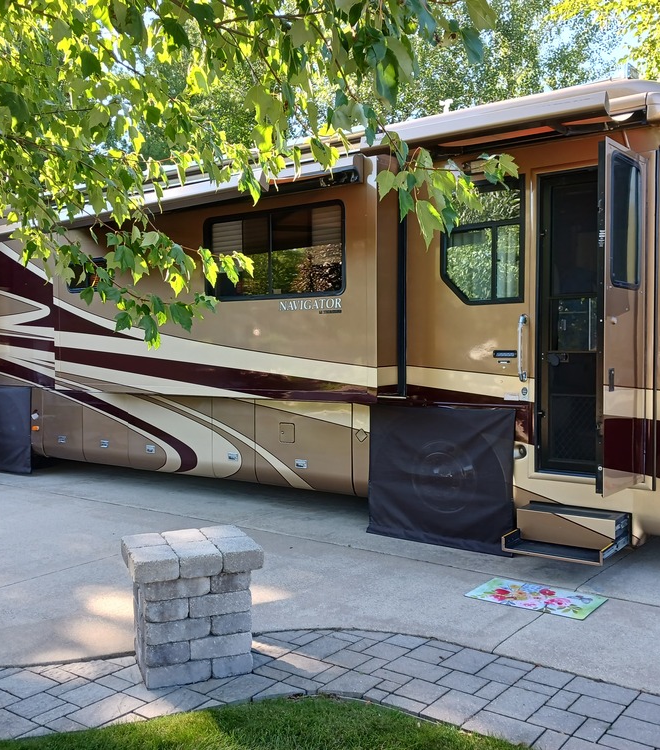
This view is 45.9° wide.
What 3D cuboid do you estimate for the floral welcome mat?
[{"bbox_3d":[1.301,1.407,4.929,0.765,0.012,0.475,1,2,37],"label":"floral welcome mat"}]

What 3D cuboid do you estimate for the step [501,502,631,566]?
[{"bbox_3d":[1.637,1.096,5.445,0.730,0.280,0.500,1,2,37],"label":"step"}]

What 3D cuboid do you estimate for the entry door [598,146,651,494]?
[{"bbox_3d":[1.895,-0.352,5.039,0.060,2.200,0.760,1,2,41],"label":"entry door"}]

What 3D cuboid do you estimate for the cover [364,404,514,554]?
[{"bbox_3d":[0.866,0.815,6.310,1.340,1.120,0.050,1,2,37],"label":"cover"}]

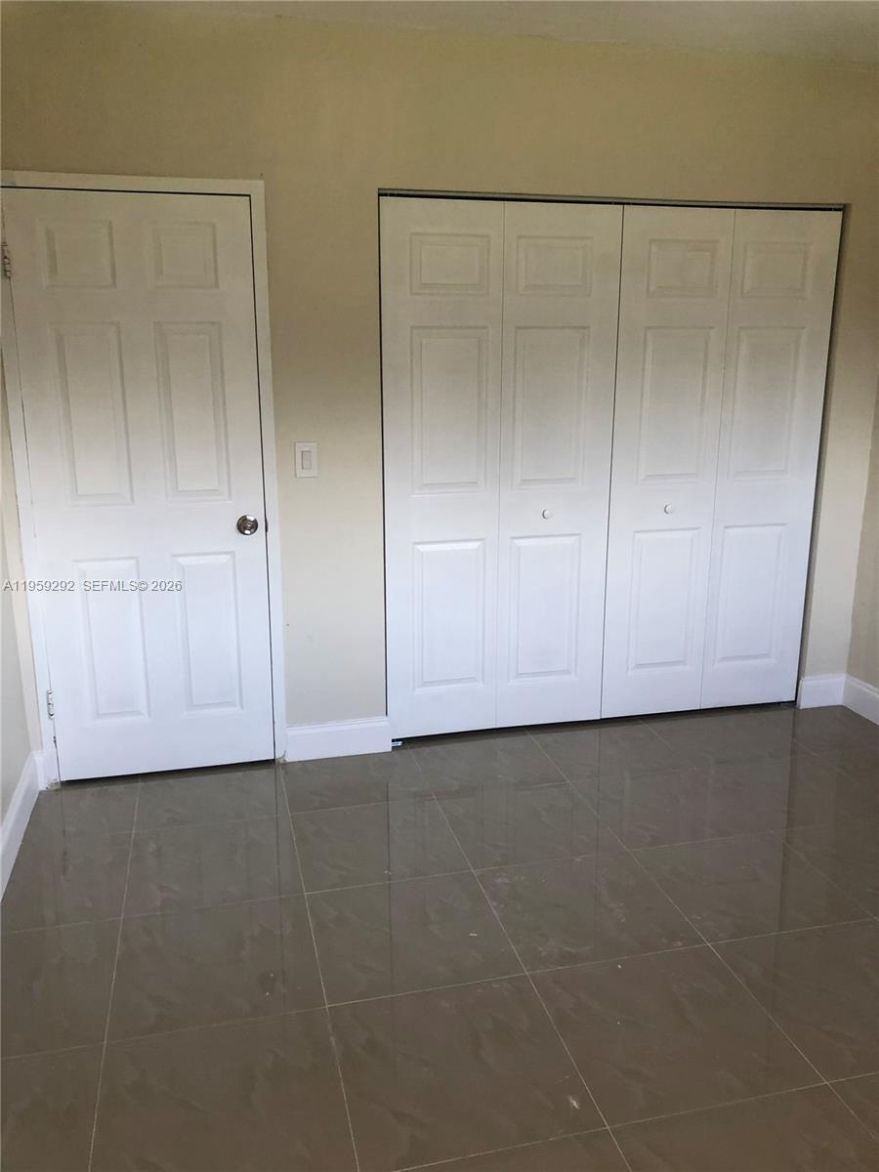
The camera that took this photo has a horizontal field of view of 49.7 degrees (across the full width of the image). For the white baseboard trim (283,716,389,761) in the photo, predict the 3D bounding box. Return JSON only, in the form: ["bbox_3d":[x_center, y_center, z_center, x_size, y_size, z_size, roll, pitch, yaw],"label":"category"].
[{"bbox_3d":[-0.392,0.599,3.703,0.410,0.140,0.016,-3,14,-13],"label":"white baseboard trim"}]

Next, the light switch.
[{"bbox_3d":[-0.479,-0.456,3.428,0.074,0.121,0.011,-3,14,-13],"label":"light switch"}]

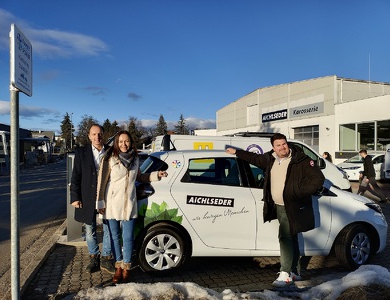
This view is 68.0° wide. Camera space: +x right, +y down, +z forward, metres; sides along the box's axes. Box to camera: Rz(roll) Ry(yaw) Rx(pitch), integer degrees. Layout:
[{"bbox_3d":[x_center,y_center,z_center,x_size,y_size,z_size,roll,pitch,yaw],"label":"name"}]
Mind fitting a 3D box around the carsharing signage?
[{"bbox_3d":[-1.550,-0.785,2.580,0.050,0.510,0.340,0,0,-7],"label":"carsharing signage"}]

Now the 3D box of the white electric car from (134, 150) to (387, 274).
[{"bbox_3d":[0.850,0.775,4.430,4.080,1.550,1.790,2,0,-11],"label":"white electric car"}]

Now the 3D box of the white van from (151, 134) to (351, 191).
[{"bbox_3d":[1.330,0.630,7.800,4.950,1.930,1.930,1,0,-7],"label":"white van"}]

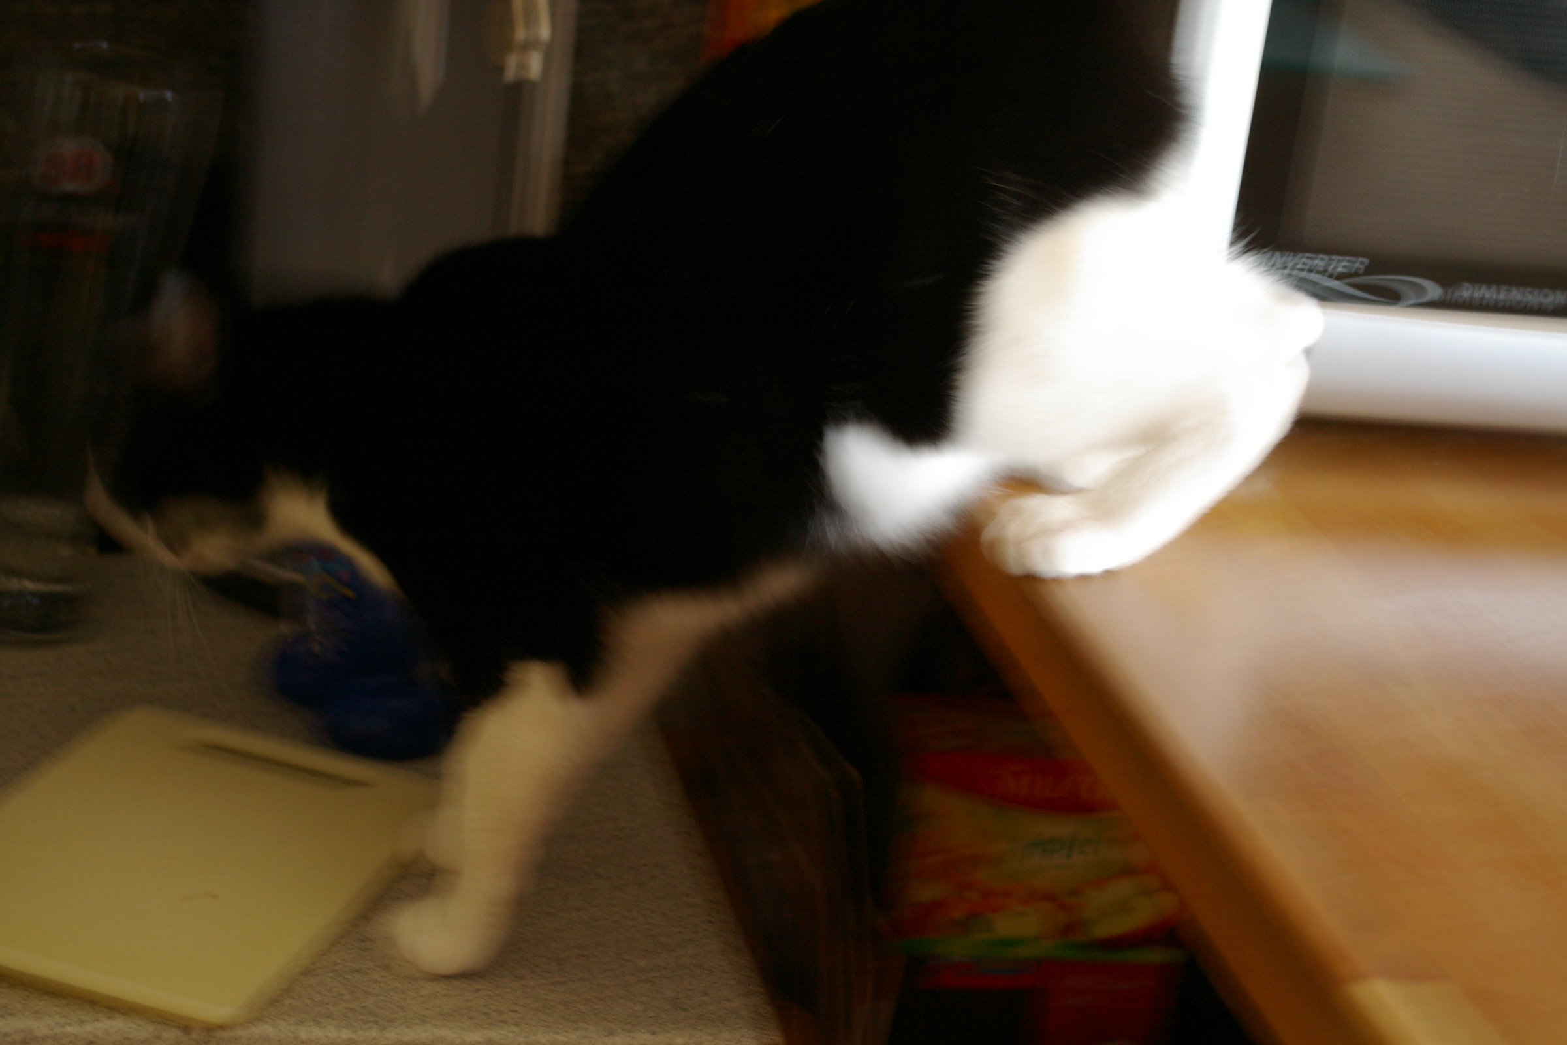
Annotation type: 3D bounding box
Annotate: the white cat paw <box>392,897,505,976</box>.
[{"bbox_3d":[-0.124,0.153,1.320,0.043,0.029,0.033,-5,26,-26],"label":"white cat paw"}]

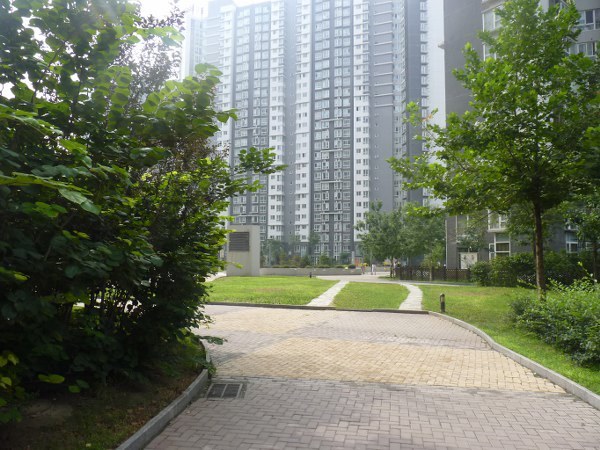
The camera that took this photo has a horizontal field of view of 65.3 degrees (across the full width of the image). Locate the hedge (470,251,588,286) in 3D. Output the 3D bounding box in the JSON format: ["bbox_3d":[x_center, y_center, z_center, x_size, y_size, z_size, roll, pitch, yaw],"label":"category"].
[{"bbox_3d":[15.048,3.033,31.050,6.790,2.240,1.800,-2,-5,28],"label":"hedge"}]

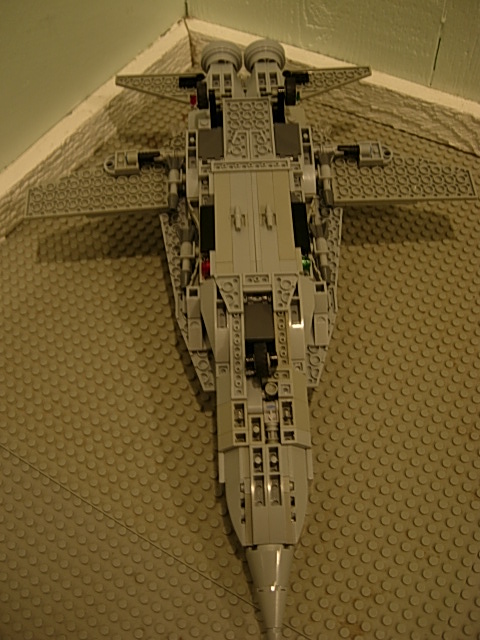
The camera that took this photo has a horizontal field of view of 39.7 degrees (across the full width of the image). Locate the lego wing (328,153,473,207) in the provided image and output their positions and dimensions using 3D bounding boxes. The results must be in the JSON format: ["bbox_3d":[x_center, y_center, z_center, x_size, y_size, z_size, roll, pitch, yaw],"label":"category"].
[{"bbox_3d":[0.106,-0.097,0.443,0.096,0.008,0.046,-2,63,-3],"label":"lego wing"}]

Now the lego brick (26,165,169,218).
[{"bbox_3d":[-0.094,-0.089,0.442,0.096,0.008,0.046,-4,64,2],"label":"lego brick"}]

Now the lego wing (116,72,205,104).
[{"bbox_3d":[-0.061,-0.172,0.500,0.065,0.008,0.032,-4,65,-1],"label":"lego wing"}]

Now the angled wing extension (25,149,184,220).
[{"bbox_3d":[-0.089,-0.092,0.438,0.105,0.017,0.048,-4,64,2],"label":"angled wing extension"}]

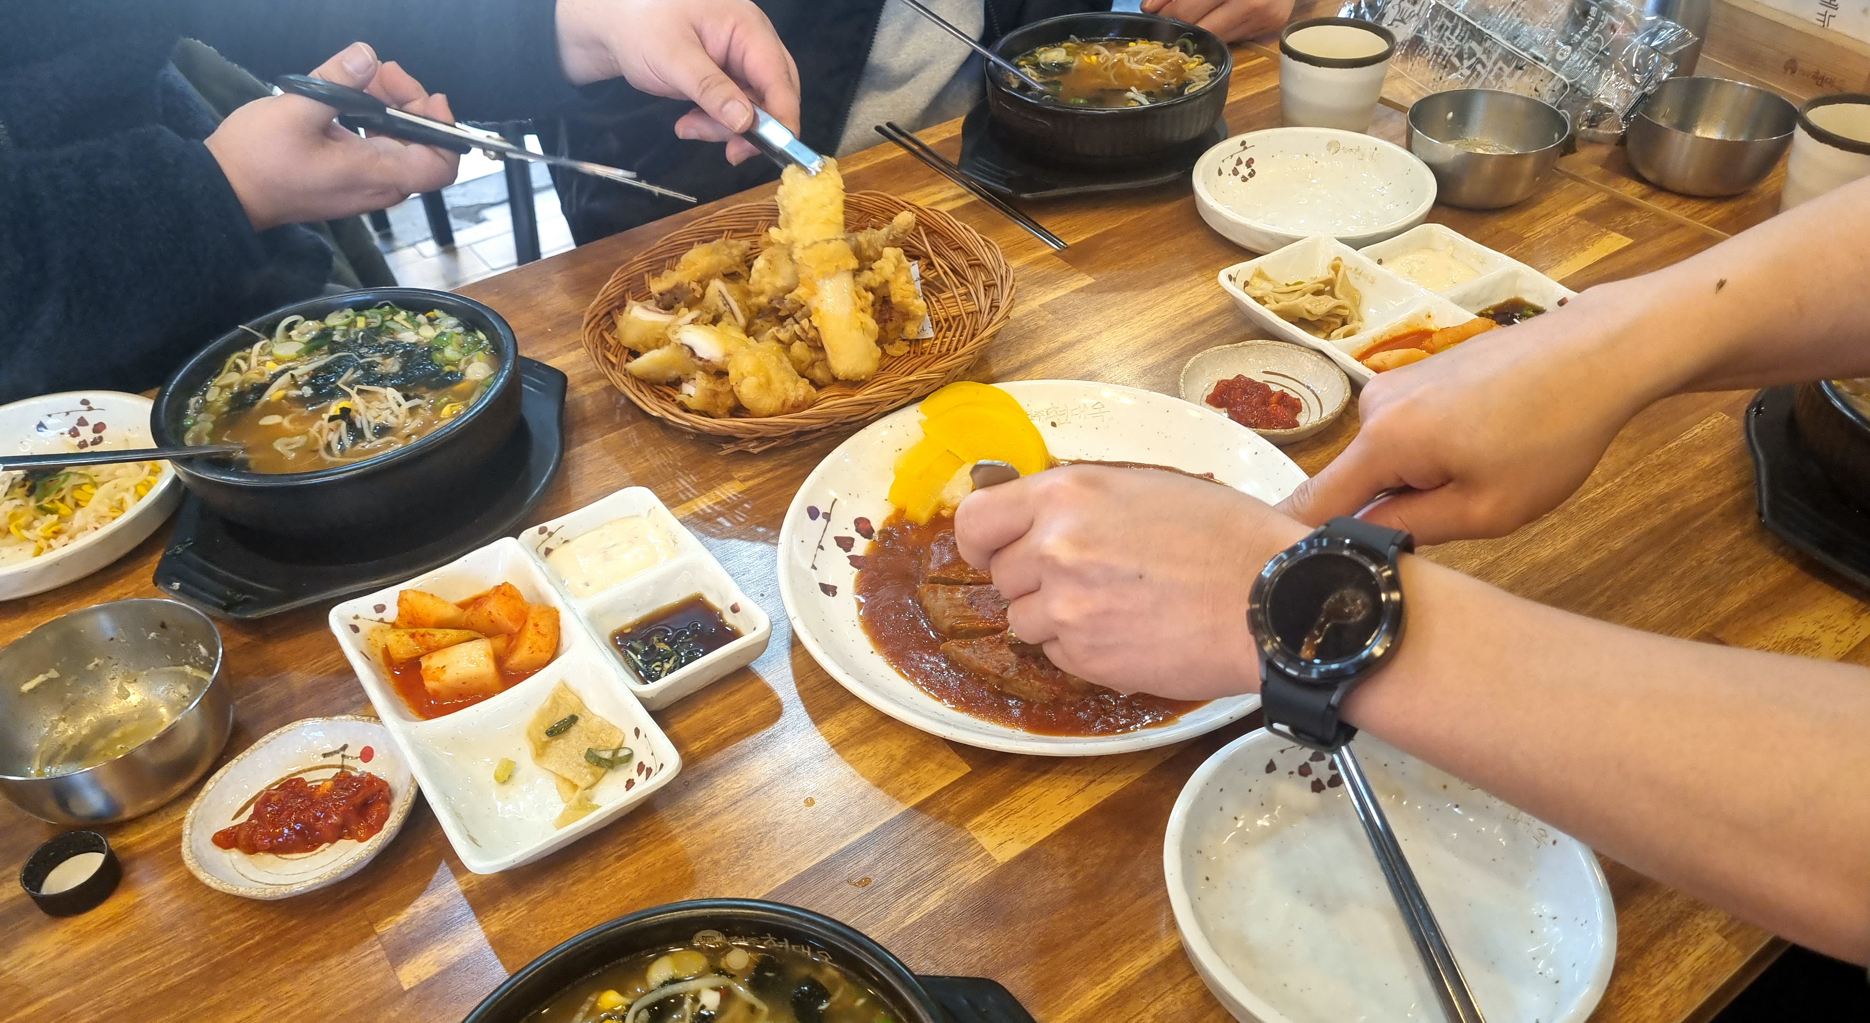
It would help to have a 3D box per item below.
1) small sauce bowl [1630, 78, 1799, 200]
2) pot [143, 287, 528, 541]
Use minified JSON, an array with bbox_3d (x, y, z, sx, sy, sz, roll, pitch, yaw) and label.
[{"bbox_3d":[0.497,-0.238,0.906,0.098,0.049,0.098,-2,40,2],"label":"small sauce bowl"},{"bbox_3d":[-0.296,-0.046,0.717,0.171,0.054,0.171,-2,40,2],"label":"pot"}]

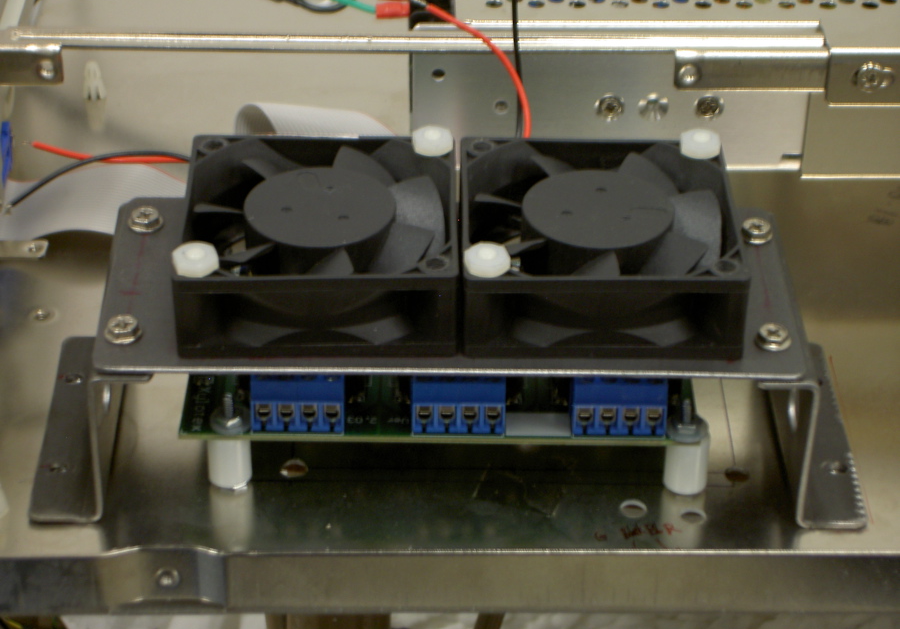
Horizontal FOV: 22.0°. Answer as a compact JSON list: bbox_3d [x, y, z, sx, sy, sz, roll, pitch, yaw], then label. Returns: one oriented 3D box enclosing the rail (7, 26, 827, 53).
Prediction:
[{"bbox_3d":[-0.009,-0.073,0.617,0.219,0.004,0.007,0,34,0],"label":"rail"}]

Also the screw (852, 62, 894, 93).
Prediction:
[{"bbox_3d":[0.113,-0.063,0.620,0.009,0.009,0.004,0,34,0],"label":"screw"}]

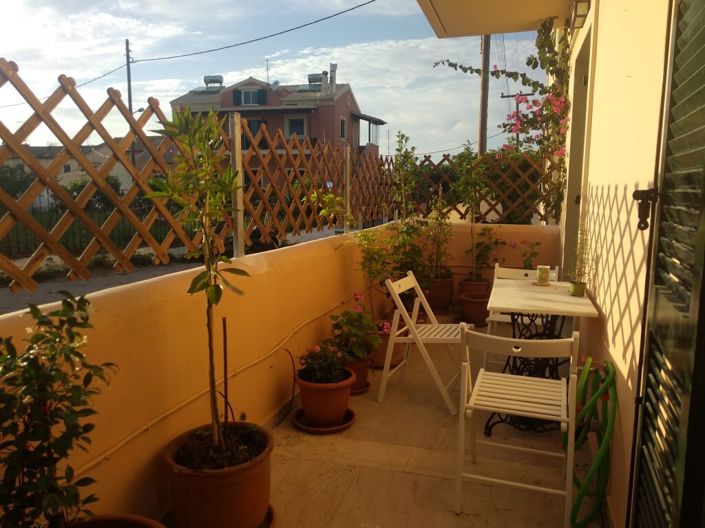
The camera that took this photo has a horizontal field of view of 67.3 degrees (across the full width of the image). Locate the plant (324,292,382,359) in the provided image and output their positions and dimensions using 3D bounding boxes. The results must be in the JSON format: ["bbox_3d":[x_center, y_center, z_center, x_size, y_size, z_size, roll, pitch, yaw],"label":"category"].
[{"bbox_3d":[0.003,0.412,3.450,0.340,0.448,0.330,0,8,0],"label":"plant"}]

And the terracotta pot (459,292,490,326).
[{"bbox_3d":[1.278,0.468,5.399,0.350,0.278,0.350,2,7,18],"label":"terracotta pot"}]

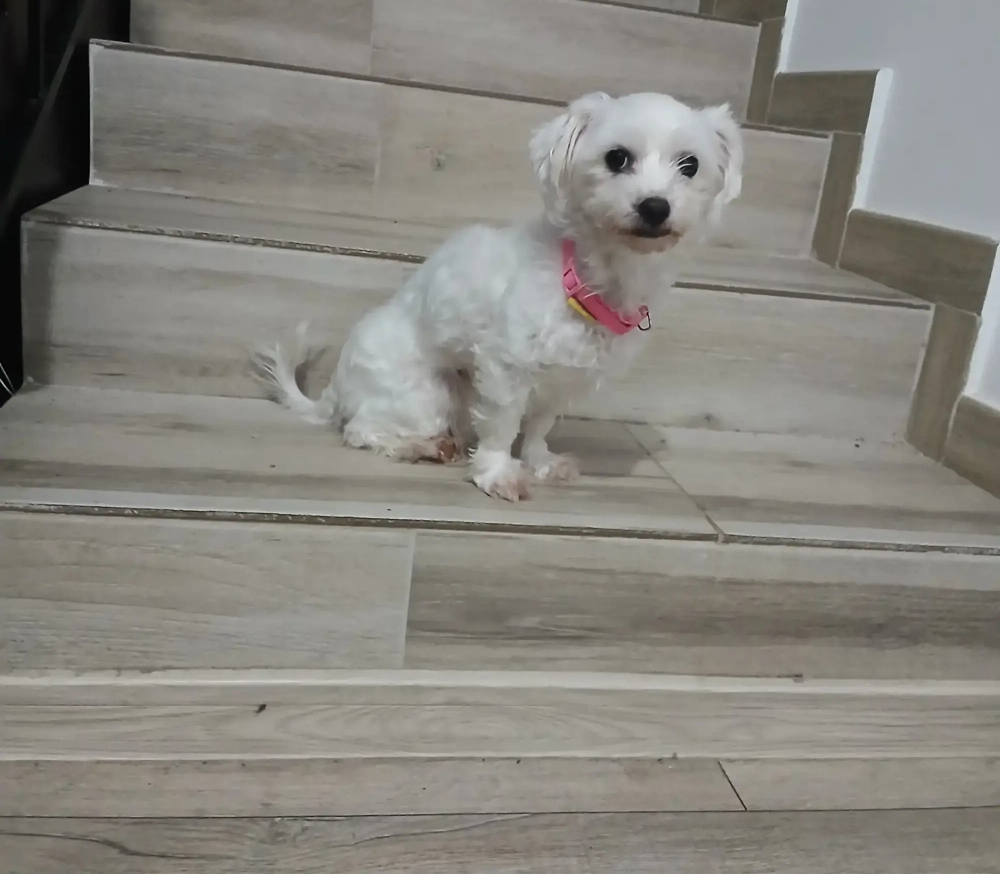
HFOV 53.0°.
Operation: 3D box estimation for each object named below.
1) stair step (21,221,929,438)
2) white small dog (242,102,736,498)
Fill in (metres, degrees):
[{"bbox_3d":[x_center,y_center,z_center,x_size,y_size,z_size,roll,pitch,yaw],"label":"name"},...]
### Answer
[{"bbox_3d":[-0.012,-0.147,1.161,0.936,0.158,0.272,3,19,-12],"label":"stair step"},{"bbox_3d":[-0.023,-0.145,0.886,0.366,0.333,0.181,20,22,32],"label":"white small dog"}]

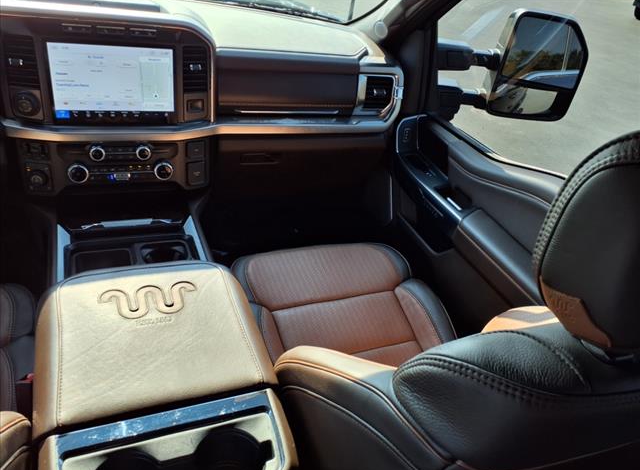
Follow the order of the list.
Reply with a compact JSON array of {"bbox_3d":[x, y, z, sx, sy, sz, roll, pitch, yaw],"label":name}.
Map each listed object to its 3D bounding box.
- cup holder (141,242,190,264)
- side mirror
[{"bbox_3d":[-0.372,0.074,1.225,0.105,0.075,0.105,-5,33,-24],"label":"cup holder"},{"bbox_3d":[0.664,-0.531,1.559,0.255,0.315,0.140,7,30,-5],"label":"side mirror"}]

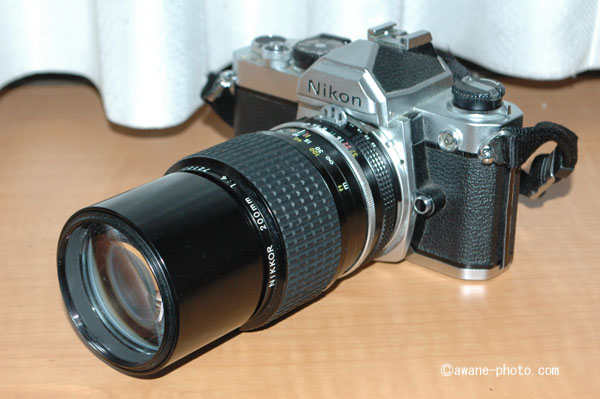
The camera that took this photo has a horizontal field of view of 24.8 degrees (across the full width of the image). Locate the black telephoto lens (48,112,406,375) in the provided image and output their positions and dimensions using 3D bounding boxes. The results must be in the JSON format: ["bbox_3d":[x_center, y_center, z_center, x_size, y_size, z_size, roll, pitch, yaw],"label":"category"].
[{"bbox_3d":[-0.022,0.014,0.510,0.066,0.066,0.124,19,30,36],"label":"black telephoto lens"}]

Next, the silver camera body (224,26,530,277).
[{"bbox_3d":[0.025,-0.026,0.575,0.142,0.090,0.056,19,30,36],"label":"silver camera body"}]

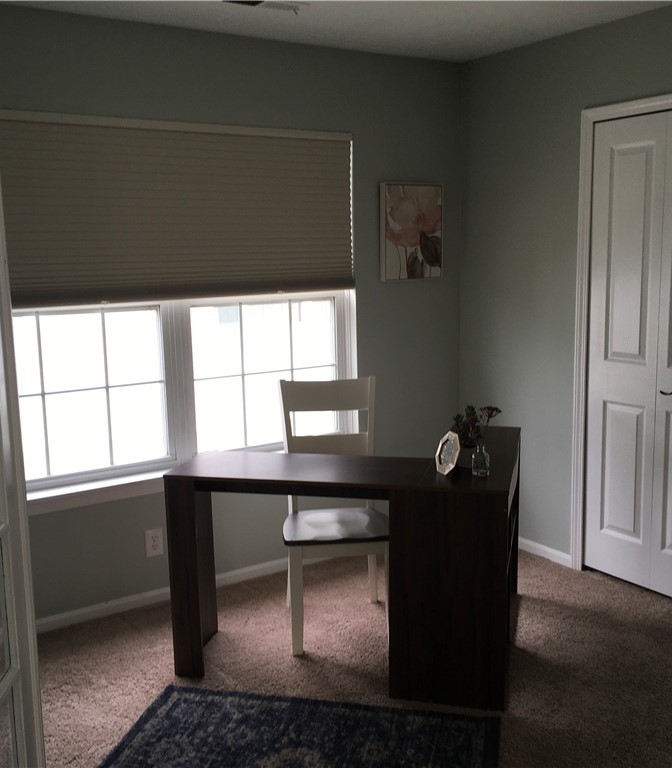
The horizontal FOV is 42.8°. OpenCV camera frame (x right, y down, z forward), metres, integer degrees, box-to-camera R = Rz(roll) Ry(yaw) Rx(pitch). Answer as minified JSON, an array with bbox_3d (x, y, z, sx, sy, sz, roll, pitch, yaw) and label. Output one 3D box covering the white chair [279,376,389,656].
[{"bbox_3d":[0.007,0.502,3.443,0.455,0.985,0.525,-2,9,-7],"label":"white chair"}]

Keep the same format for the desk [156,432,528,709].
[{"bbox_3d":[0.102,0.627,3.408,1.183,0.746,1.005,1,9,14],"label":"desk"}]

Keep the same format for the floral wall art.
[{"bbox_3d":[0.382,-0.754,4.279,0.365,0.472,0.035,-7,11,-33],"label":"floral wall art"}]

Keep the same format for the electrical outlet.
[{"bbox_3d":[-0.786,0.692,3.728,0.074,0.119,0.010,-7,11,-33],"label":"electrical outlet"}]

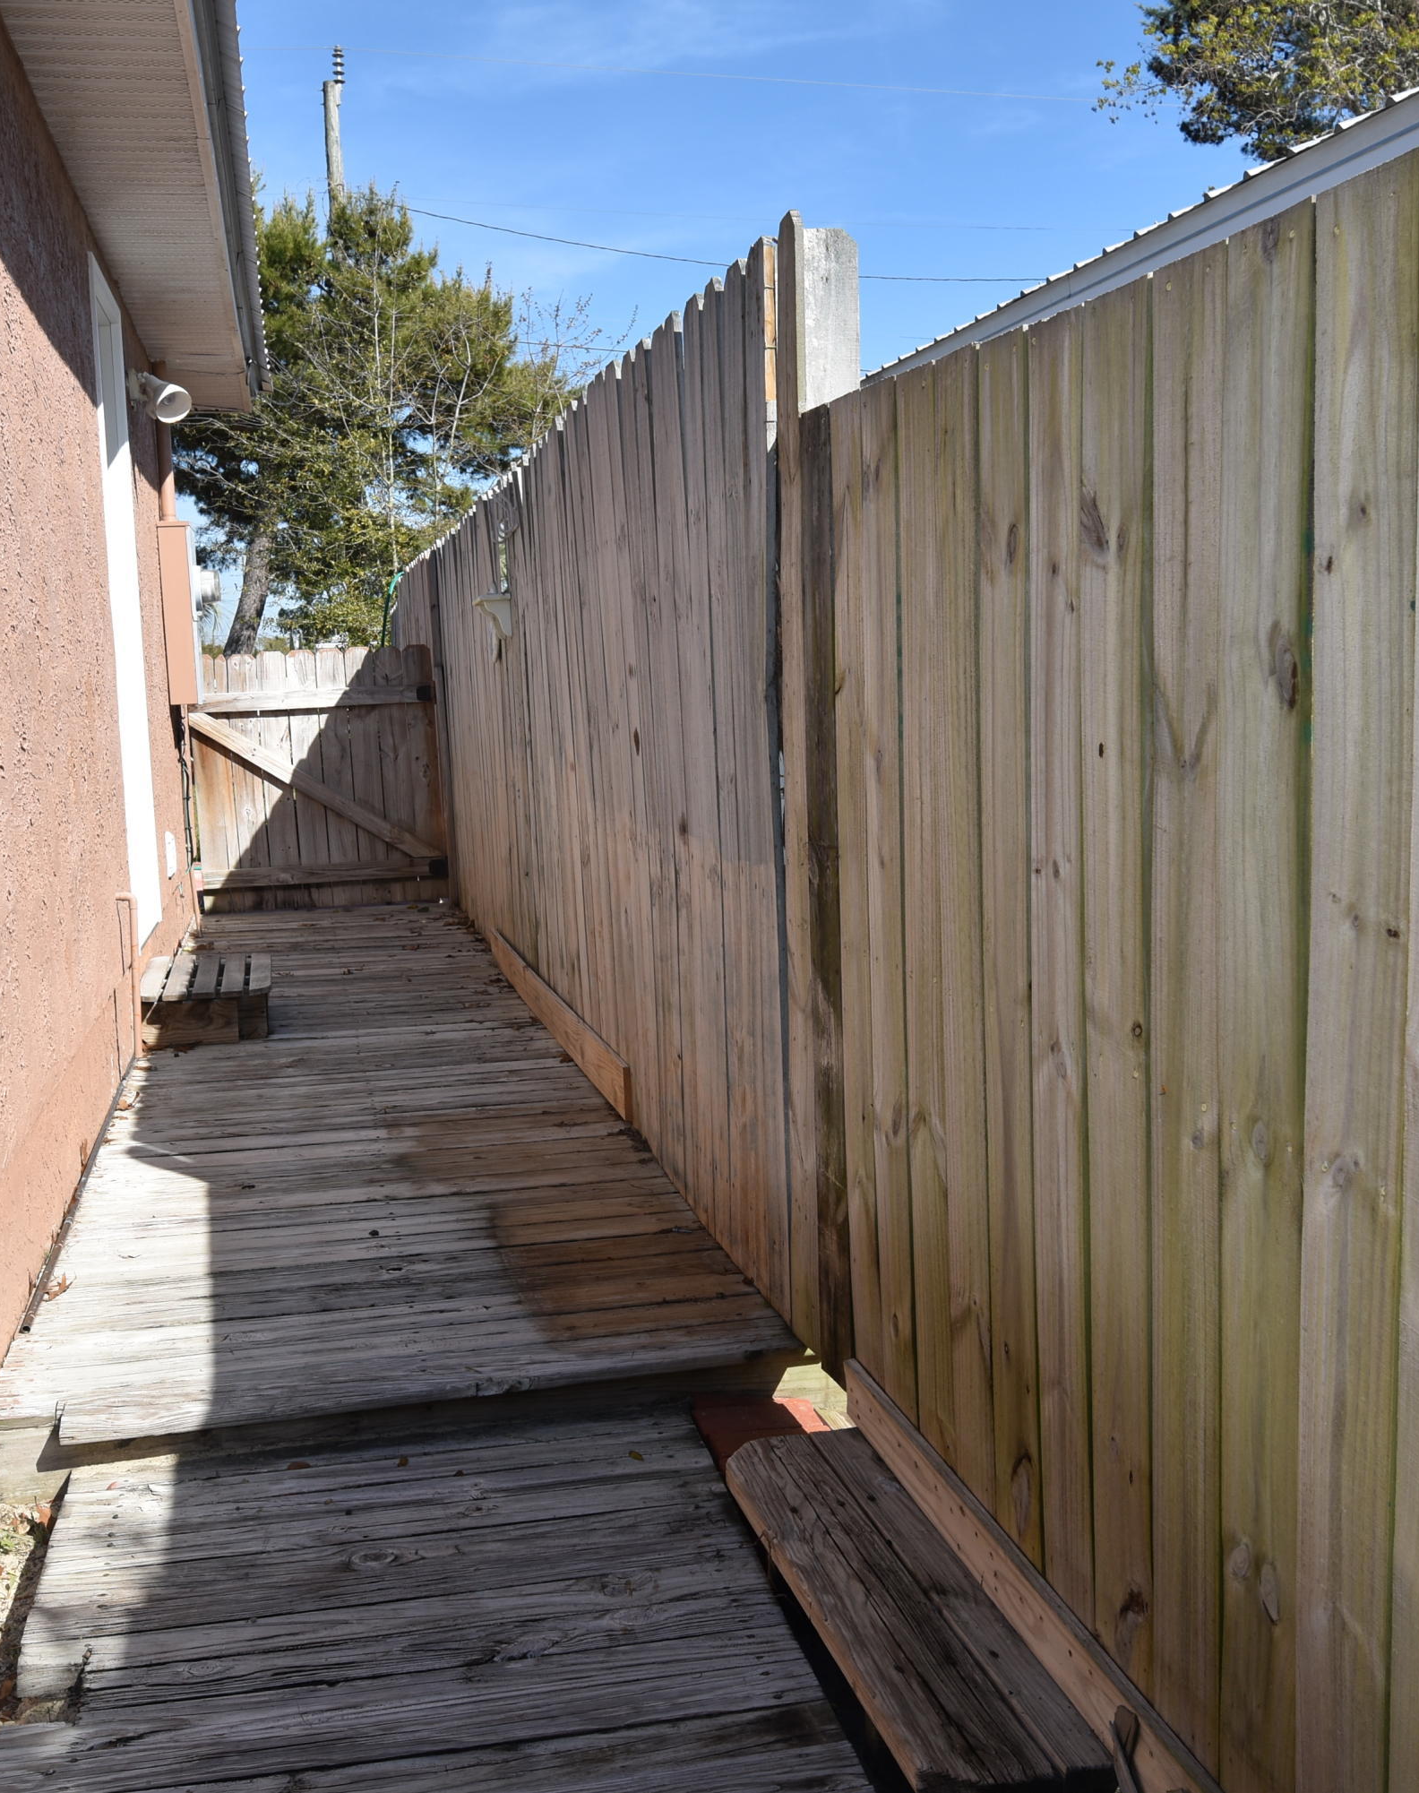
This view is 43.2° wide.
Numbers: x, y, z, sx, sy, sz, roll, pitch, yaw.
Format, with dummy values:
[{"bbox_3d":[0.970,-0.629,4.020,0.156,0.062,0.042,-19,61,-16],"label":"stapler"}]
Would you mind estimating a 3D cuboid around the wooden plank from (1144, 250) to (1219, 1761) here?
[{"bbox_3d":[0.489,0.200,1.811,0.020,1.620,0.140,-4,9,-14],"label":"wooden plank"}]

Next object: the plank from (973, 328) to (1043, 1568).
[{"bbox_3d":[0.380,0.143,2.232,0.020,1.620,0.140,-4,9,-14],"label":"plank"}]

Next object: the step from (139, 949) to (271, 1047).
[{"bbox_3d":[-1.755,0.365,6.298,0.430,0.172,0.750,-4,9,-14],"label":"step"}]

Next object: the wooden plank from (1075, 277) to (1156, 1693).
[{"bbox_3d":[0.453,0.181,1.950,0.020,1.620,0.140,-4,9,-14],"label":"wooden plank"}]

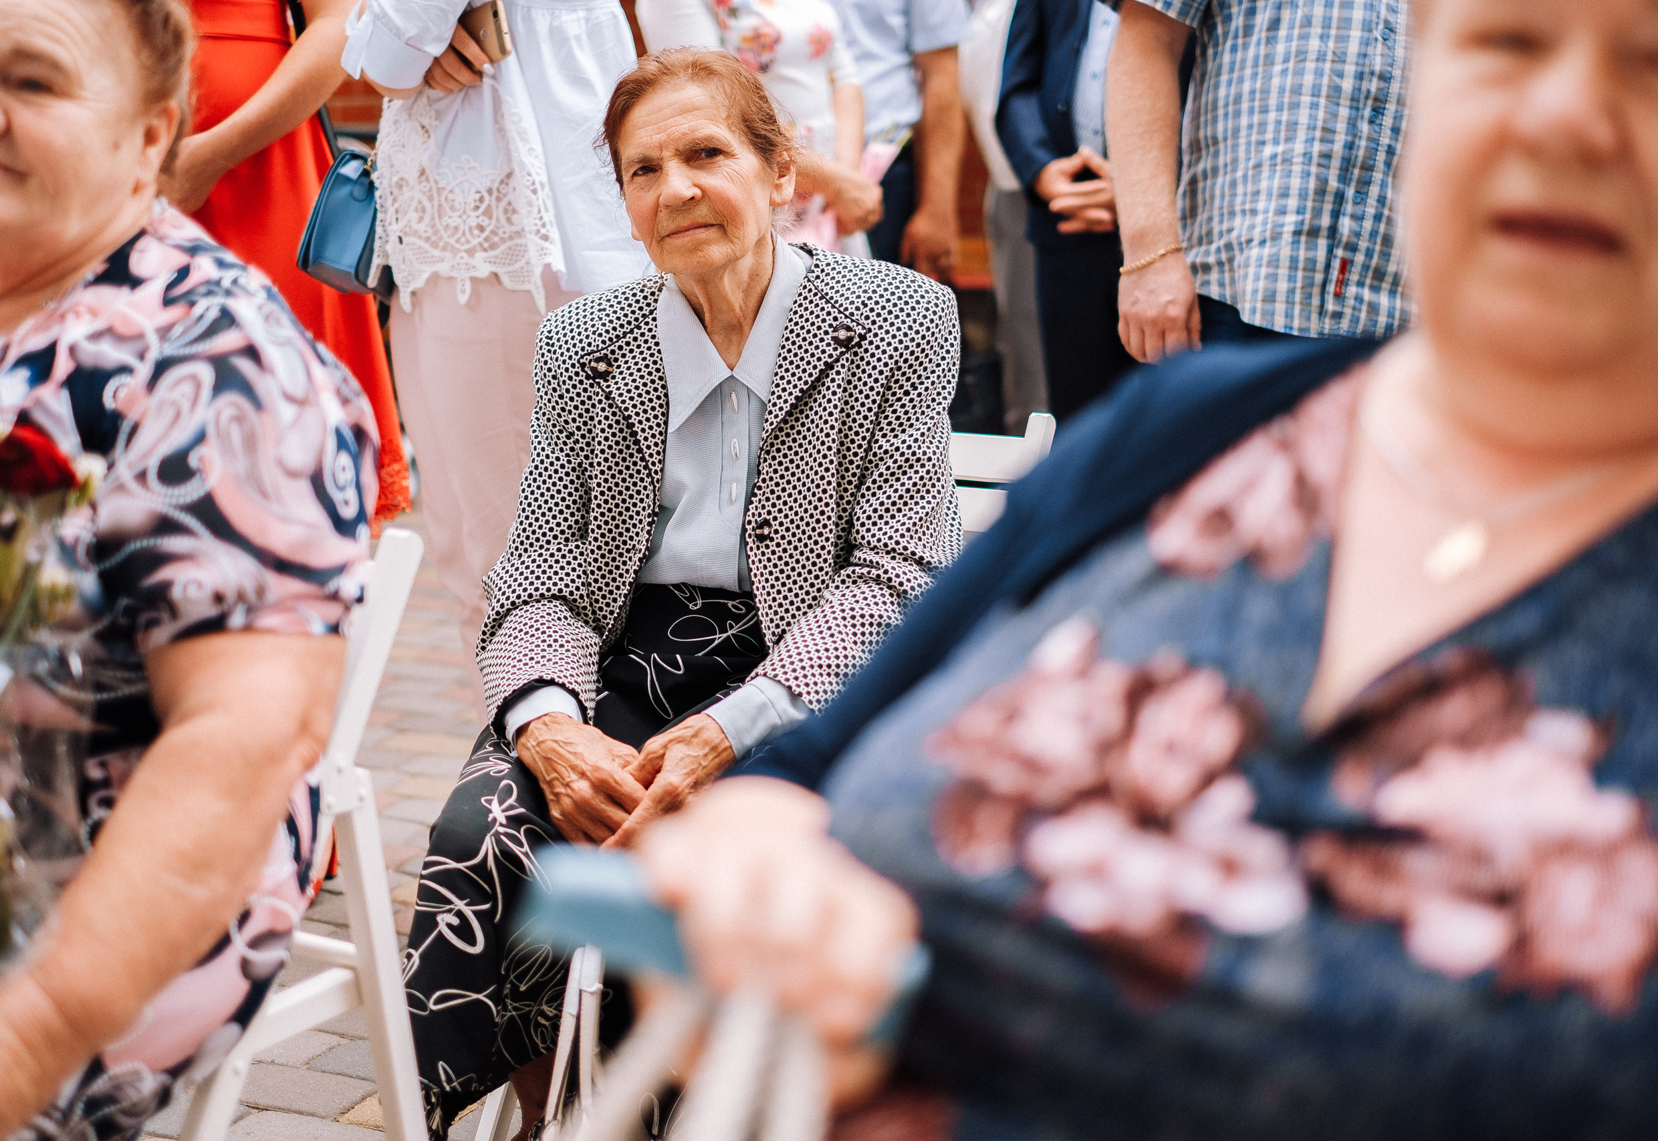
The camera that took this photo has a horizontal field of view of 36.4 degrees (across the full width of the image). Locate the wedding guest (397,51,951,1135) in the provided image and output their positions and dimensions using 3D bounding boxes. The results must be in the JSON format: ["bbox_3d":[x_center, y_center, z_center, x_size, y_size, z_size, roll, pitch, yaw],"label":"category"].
[{"bbox_3d":[-0.135,0.063,2.590,0.510,1.200,0.700,5,13,21],"label":"wedding guest"}]

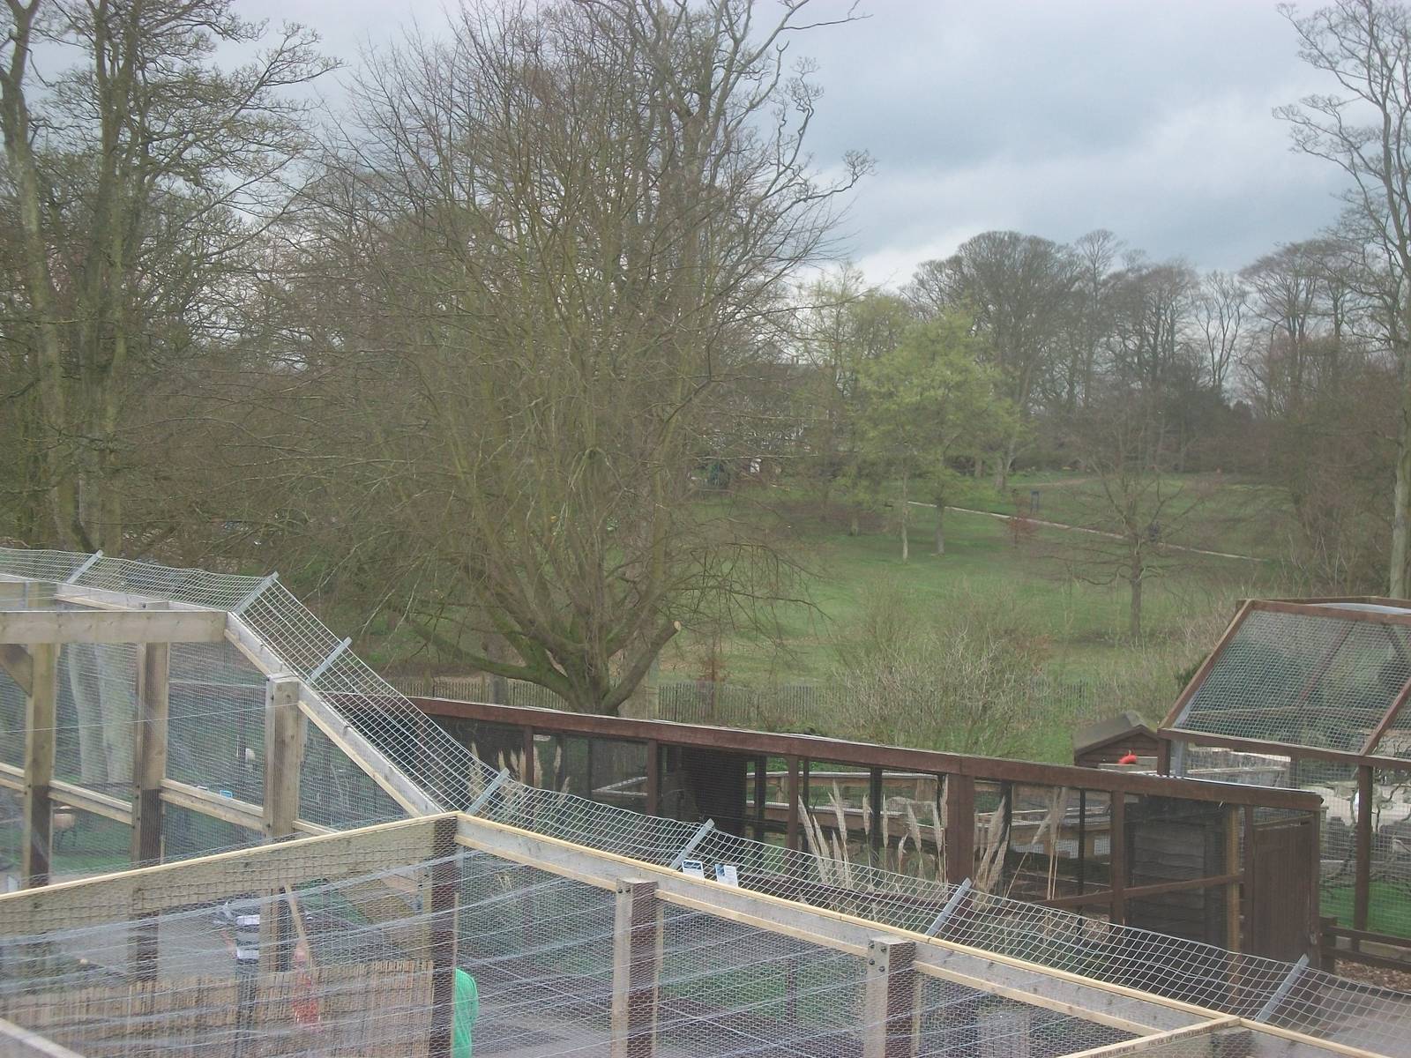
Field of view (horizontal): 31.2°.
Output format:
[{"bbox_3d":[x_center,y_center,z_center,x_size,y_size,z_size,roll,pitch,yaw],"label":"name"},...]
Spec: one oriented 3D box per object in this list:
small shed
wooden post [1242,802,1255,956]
[{"bbox_3d":[6.123,3.703,35.963,1.800,2.050,1.850,1,3,6],"label":"small shed"},{"bbox_3d":[5.413,3.743,25.200,0.100,2.000,0.100,-1,3,-43],"label":"wooden post"}]

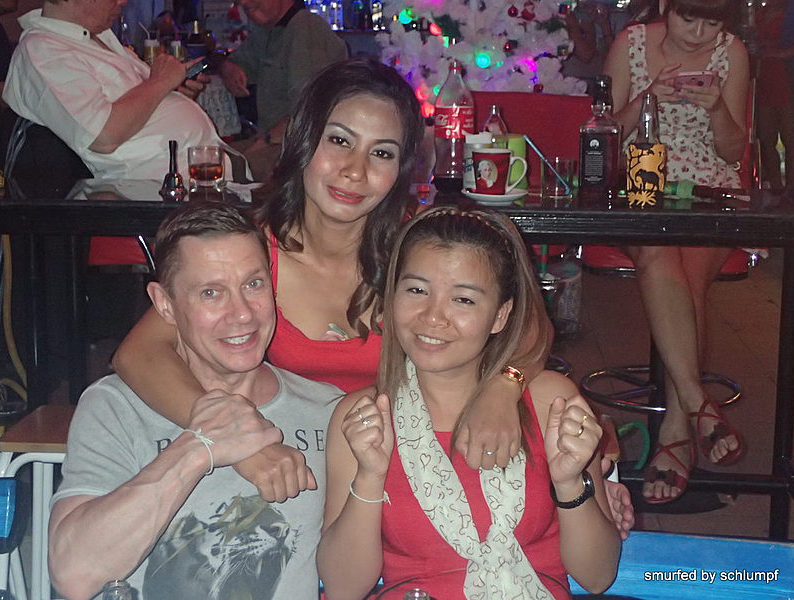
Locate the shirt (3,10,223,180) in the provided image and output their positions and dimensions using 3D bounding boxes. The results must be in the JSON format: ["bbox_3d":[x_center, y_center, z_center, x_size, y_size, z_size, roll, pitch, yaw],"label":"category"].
[{"bbox_3d":[-0.763,-0.560,3.700,0.580,0.500,0.490,2,11,9],"label":"shirt"}]

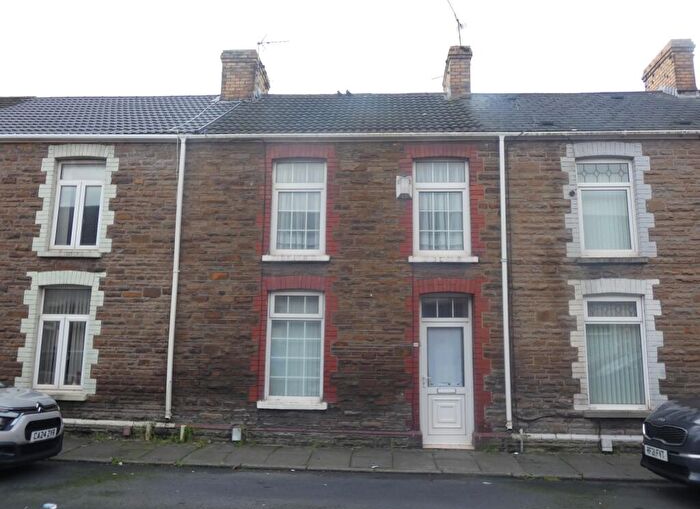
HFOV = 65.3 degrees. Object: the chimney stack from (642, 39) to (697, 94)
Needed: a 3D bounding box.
[{"bbox_3d":[7.984,-4.349,13.652,0.560,1.402,1.420,0,-7,3],"label":"chimney stack"}]

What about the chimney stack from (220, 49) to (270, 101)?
[{"bbox_3d":[-2.716,-4.373,14.258,0.960,1.314,1.420,0,-7,3],"label":"chimney stack"}]

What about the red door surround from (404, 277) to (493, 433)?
[{"bbox_3d":[1.597,1.644,8.976,1.406,2.494,0.130,0,-9,4],"label":"red door surround"}]

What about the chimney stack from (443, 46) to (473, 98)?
[{"bbox_3d":[2.648,-4.160,13.489,0.559,1.311,1.400,0,-9,4],"label":"chimney stack"}]

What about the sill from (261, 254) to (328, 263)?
[{"bbox_3d":[-0.876,0.077,9.007,1.107,0.099,0.180,0,-7,3],"label":"sill"}]

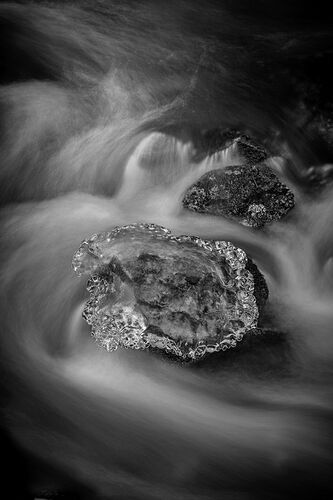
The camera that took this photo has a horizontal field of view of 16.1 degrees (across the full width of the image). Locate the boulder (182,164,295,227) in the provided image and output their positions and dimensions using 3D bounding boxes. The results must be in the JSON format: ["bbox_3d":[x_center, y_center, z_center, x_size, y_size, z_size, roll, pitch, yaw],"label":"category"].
[{"bbox_3d":[0.198,-0.147,3.241,0.300,0.130,0.190,-3,42,-4],"label":"boulder"}]

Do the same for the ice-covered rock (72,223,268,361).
[{"bbox_3d":[0.010,0.108,2.998,0.480,0.170,0.370,0,42,0],"label":"ice-covered rock"}]

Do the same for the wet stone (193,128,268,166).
[{"bbox_3d":[0.182,-0.291,3.353,0.210,0.090,0.130,0,42,0],"label":"wet stone"}]

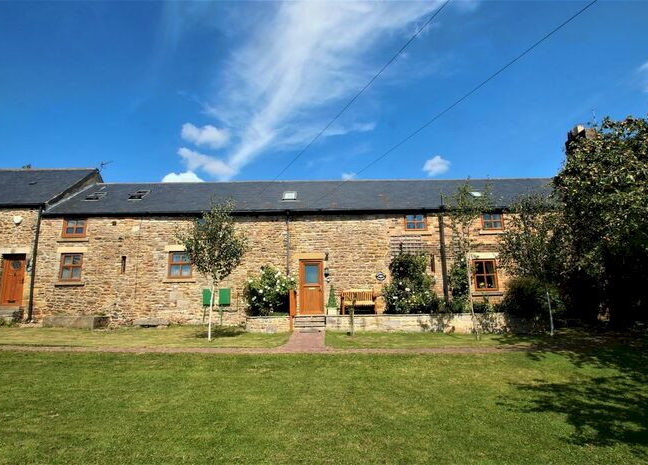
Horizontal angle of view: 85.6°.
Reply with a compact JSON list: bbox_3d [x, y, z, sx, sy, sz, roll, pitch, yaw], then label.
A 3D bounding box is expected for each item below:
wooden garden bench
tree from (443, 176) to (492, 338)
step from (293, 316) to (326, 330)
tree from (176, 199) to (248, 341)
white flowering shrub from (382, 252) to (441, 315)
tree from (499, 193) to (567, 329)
[{"bbox_3d":[1.231,2.488,12.538,1.238,0.902,0.600,-1,-9,-1],"label":"wooden garden bench"},{"bbox_3d":[4.469,0.750,10.574,1.406,4.807,1.400,-1,-9,-1],"label":"tree"},{"bbox_3d":[-0.482,3.158,12.260,1.124,0.474,0.750,-1,-9,-1],"label":"step"},{"bbox_3d":[-3.343,1.038,10.414,2.164,4.210,2.000,-1,-9,-1],"label":"tree"},{"bbox_3d":[3.167,1.839,12.666,2.153,2.241,1.000,-1,-9,-1],"label":"white flowering shrub"},{"bbox_3d":[6.738,0.972,11.182,2.195,4.492,1.950,-1,-9,-1],"label":"tree"}]

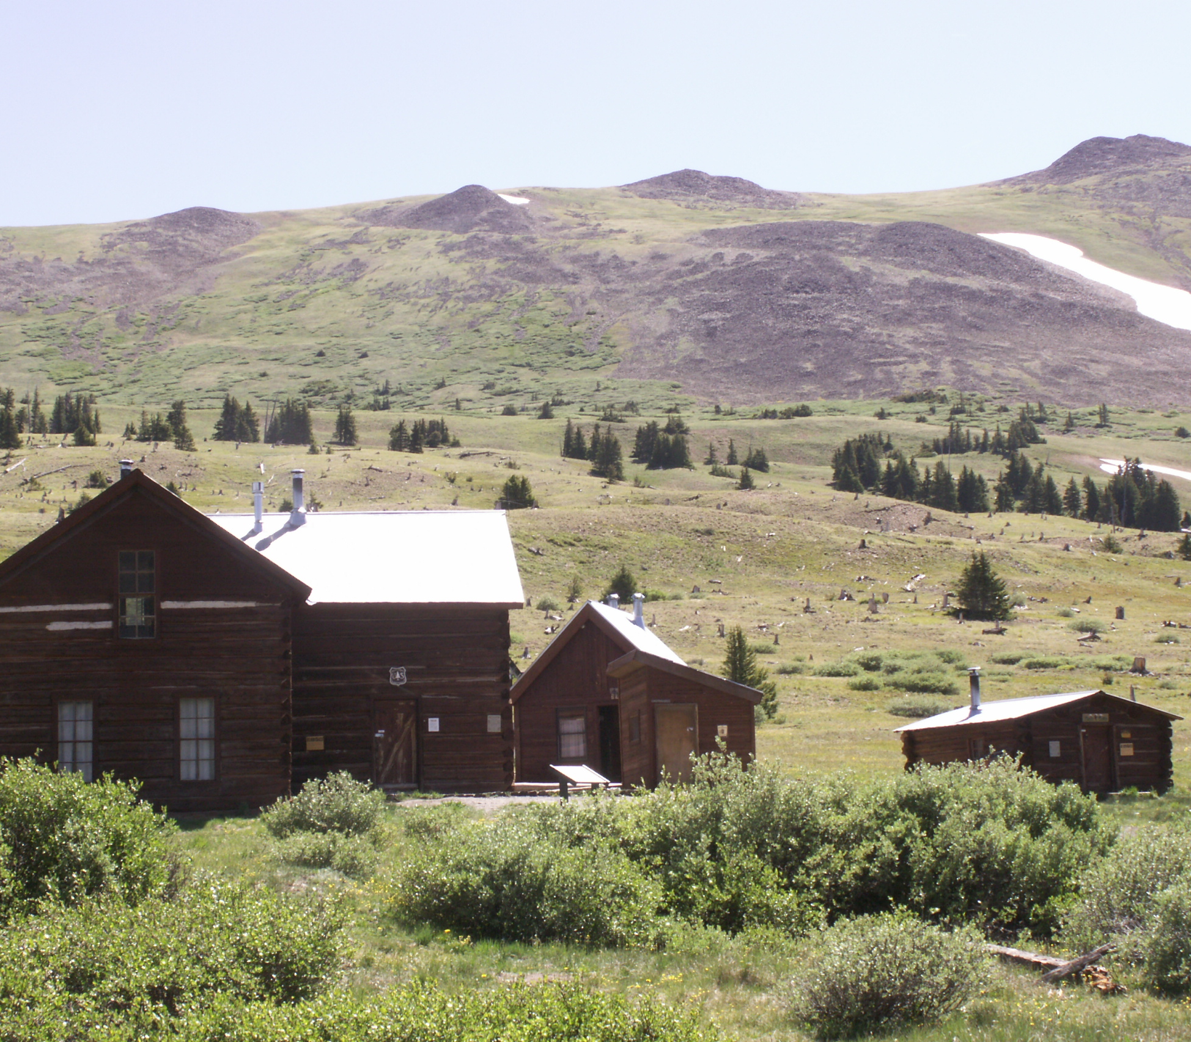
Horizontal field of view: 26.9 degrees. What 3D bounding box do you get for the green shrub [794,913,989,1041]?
[{"bbox_3d":[2.065,3.202,17.500,1.348,0.859,1.145,-2,-8,0],"label":"green shrub"}]

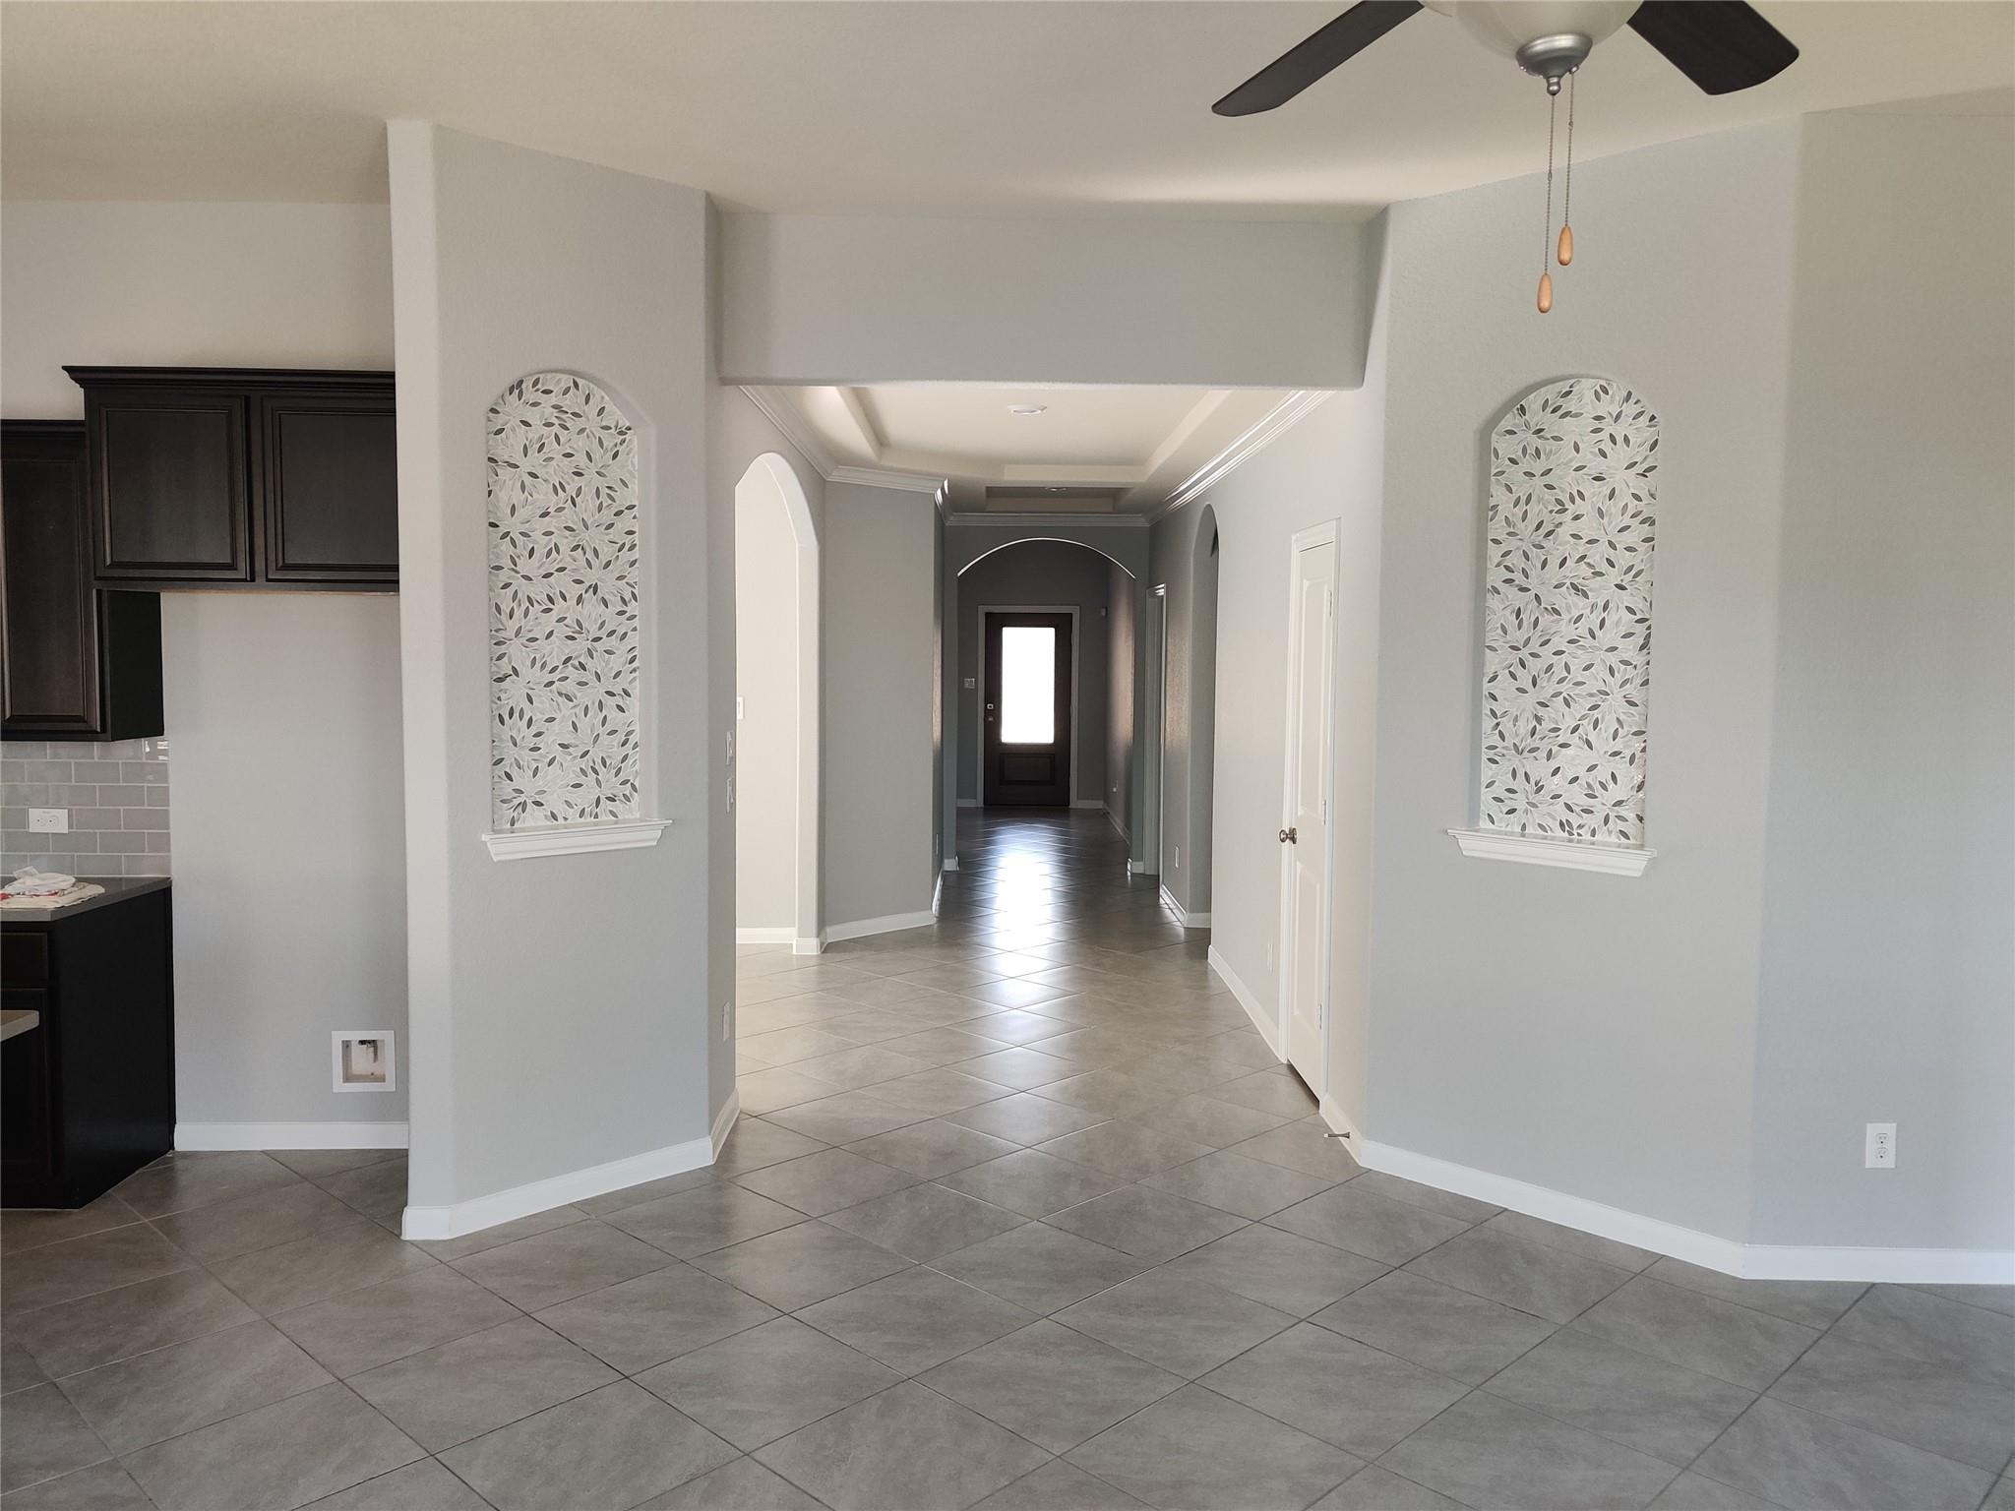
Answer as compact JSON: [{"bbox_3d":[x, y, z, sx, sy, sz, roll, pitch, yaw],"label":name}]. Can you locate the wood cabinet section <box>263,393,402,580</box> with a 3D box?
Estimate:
[{"bbox_3d":[-1.990,-0.822,4.879,0.458,0.573,0.397,1,4,-1],"label":"wood cabinet section"}]

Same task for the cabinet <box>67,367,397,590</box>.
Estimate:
[{"bbox_3d":[-2.244,-0.814,4.790,0.990,0.625,0.460,1,4,-1],"label":"cabinet"}]

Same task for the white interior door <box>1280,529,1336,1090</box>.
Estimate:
[{"bbox_3d":[1.160,0.226,6.003,0.050,2.080,0.680,1,4,-1],"label":"white interior door"}]

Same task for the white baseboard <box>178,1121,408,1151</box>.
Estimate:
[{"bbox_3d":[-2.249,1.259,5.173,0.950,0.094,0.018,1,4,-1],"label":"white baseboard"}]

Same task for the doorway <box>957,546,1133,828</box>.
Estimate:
[{"bbox_3d":[0.283,-0.373,11.789,1.320,2.470,0.200,1,4,-1],"label":"doorway"}]

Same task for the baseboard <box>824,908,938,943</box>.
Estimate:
[{"bbox_3d":[-0.731,0.992,9.178,0.020,0.093,0.880,4,6,42],"label":"baseboard"}]

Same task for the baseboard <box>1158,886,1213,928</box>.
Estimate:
[{"bbox_3d":[1.143,0.958,9.966,0.180,0.092,1.050,1,4,-1],"label":"baseboard"}]

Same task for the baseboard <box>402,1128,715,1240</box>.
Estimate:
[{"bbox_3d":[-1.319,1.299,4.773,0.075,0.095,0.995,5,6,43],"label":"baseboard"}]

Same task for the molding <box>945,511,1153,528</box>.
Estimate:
[{"bbox_3d":[0.310,-1.735,11.592,1.470,0.100,0.080,1,4,-1],"label":"molding"}]

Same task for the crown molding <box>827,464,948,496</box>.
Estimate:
[{"bbox_3d":[-0.654,-1.569,8.973,0.080,0.100,0.910,4,6,42],"label":"crown molding"}]

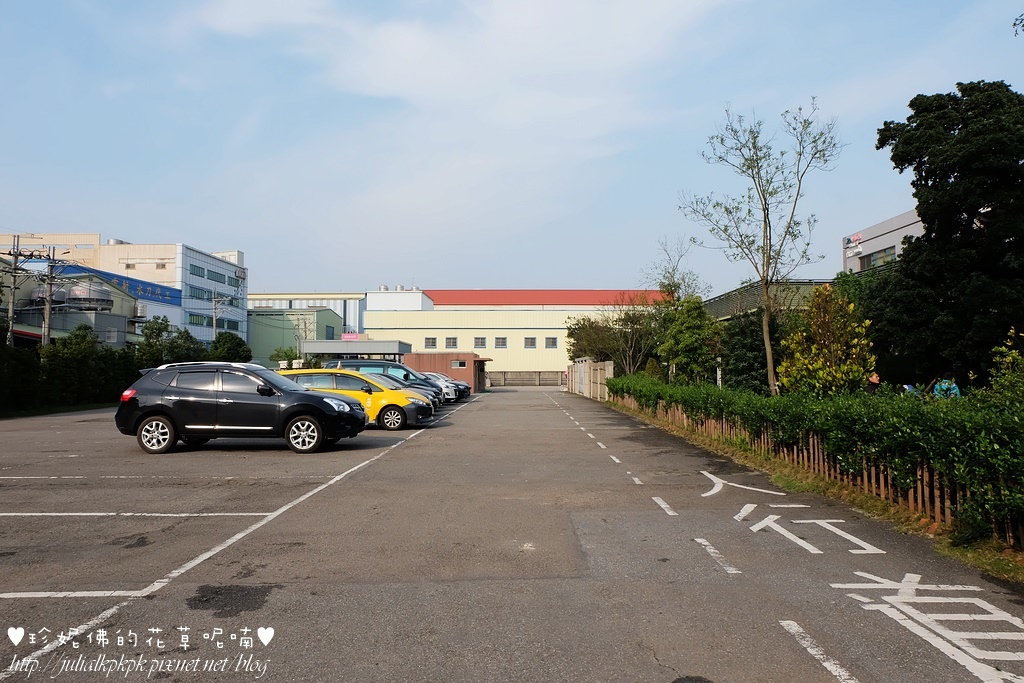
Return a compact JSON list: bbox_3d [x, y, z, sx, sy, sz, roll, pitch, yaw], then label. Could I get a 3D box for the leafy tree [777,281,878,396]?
[{"bbox_3d":[5.976,0.487,12.991,1.860,3.160,1.850,0,-3,1],"label":"leafy tree"}]

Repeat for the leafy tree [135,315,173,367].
[{"bbox_3d":[-20.763,0.914,39.500,2.200,4.730,2.200,0,-3,1],"label":"leafy tree"}]

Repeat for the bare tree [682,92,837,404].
[{"bbox_3d":[5.817,-1.766,15.898,3.750,7.920,3.500,0,-3,1],"label":"bare tree"}]

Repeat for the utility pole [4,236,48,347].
[{"bbox_3d":[-35.715,-1.997,50.144,3.220,11.520,0.800,0,-3,1],"label":"utility pole"}]

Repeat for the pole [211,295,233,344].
[{"bbox_3d":[-36.687,-0.269,86.103,2.770,11.360,0.800,0,-3,1],"label":"pole"}]

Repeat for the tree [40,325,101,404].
[{"bbox_3d":[-20.167,1.059,31.184,2.920,3.680,2.700,0,-3,1],"label":"tree"}]

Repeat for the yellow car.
[{"bbox_3d":[-4.390,1.510,18.200,4.590,1.590,1.720,0,-3,1],"label":"yellow car"}]

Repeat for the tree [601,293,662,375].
[{"bbox_3d":[6.311,0.208,36.028,3.270,5.820,3.270,0,-3,1],"label":"tree"}]

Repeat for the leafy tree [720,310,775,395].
[{"bbox_3d":[6.660,0.737,19.287,1.640,3.230,1.640,0,-3,1],"label":"leafy tree"}]

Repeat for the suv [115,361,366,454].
[{"bbox_3d":[-5.150,1.244,13.277,4.650,1.670,1.800,0,-3,1],"label":"suv"}]

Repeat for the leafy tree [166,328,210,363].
[{"bbox_3d":[-20.518,1.309,42.985,2.770,4.260,2.770,0,-3,1],"label":"leafy tree"}]

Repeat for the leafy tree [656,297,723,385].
[{"bbox_3d":[6.600,0.474,25.505,2.390,4.330,2.390,0,-3,1],"label":"leafy tree"}]

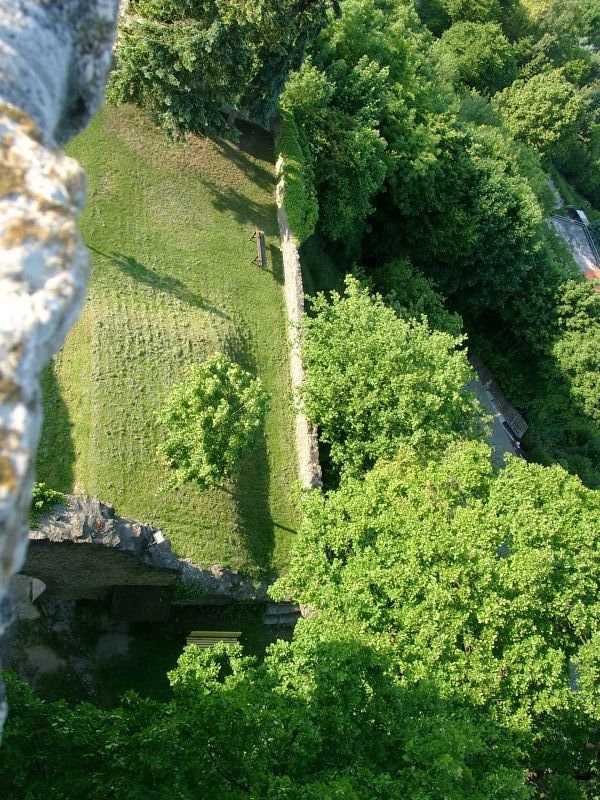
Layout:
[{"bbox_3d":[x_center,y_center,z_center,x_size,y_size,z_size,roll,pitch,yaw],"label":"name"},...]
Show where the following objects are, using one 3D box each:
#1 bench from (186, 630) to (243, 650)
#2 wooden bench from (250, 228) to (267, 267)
[{"bbox_3d":[-2.837,7.919,25.604,1.760,0.840,0.580,10,61,-28],"label":"bench"},{"bbox_3d":[-1.668,-6.402,33.038,0.540,0.800,1.620,4,64,-30],"label":"wooden bench"}]

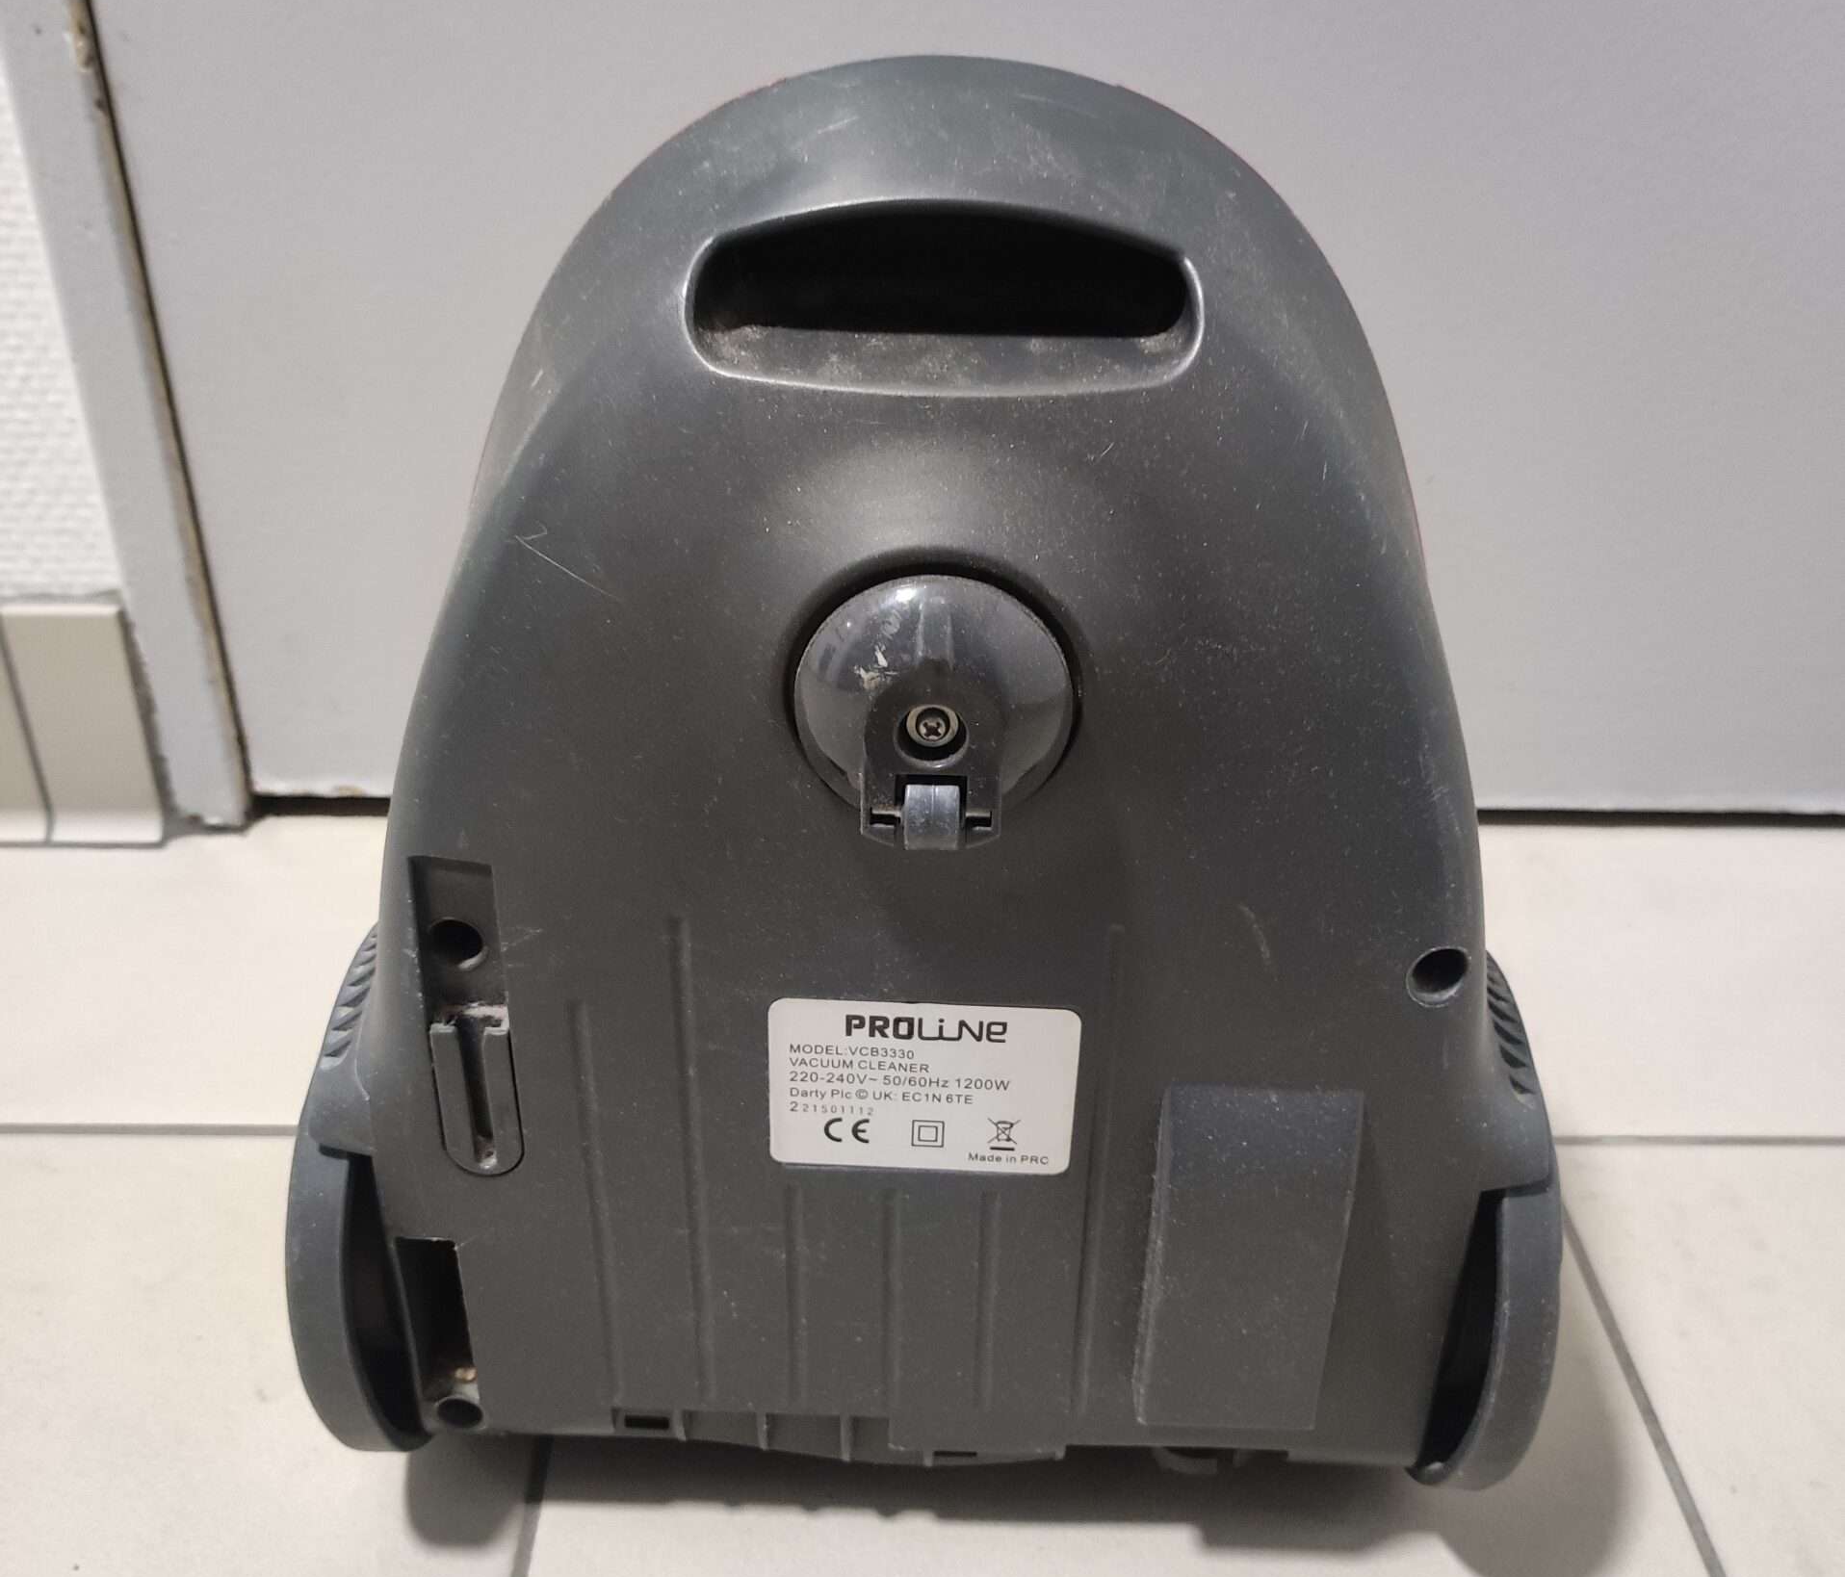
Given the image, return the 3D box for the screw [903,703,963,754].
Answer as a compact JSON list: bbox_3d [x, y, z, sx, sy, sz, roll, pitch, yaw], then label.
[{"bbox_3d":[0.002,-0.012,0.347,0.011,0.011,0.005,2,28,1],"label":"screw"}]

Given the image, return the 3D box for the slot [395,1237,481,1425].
[{"bbox_3d":[-0.118,0.129,0.439,0.015,0.060,0.014,2,28,1],"label":"slot"}]

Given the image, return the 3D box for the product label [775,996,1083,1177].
[{"bbox_3d":[0.001,0.066,0.395,0.068,0.045,0.001,2,28,1],"label":"product label"}]

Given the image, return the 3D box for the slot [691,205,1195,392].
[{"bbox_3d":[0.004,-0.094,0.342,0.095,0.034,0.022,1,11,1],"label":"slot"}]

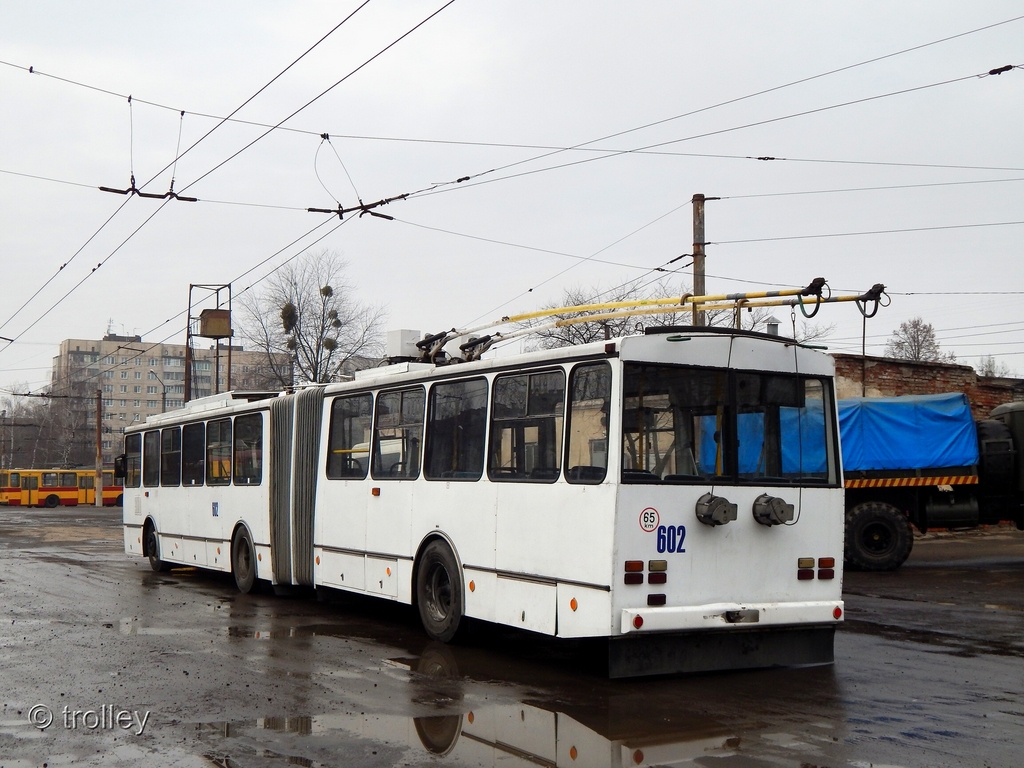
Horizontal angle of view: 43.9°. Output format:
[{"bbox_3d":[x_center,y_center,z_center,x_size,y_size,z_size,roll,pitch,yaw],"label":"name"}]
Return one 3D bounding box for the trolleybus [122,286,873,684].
[{"bbox_3d":[-2.144,1.309,18.136,2.600,3.490,18.300,4,-5,-30],"label":"trolleybus"}]

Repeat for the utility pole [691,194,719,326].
[{"bbox_3d":[4.978,-0.350,33.635,0.330,9.459,0.330,0,-4,0],"label":"utility pole"}]

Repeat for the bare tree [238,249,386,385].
[{"bbox_3d":[-12.062,-0.163,75.386,8.900,15.916,8.400,1,-4,0],"label":"bare tree"}]

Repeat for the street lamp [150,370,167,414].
[{"bbox_3d":[-28.726,4.437,102.563,1.500,11.339,0.350,2,-5,-17],"label":"street lamp"}]

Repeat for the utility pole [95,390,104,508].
[{"bbox_3d":[-32.621,5.119,100.641,0.420,9.188,0.420,-1,-4,0],"label":"utility pole"}]

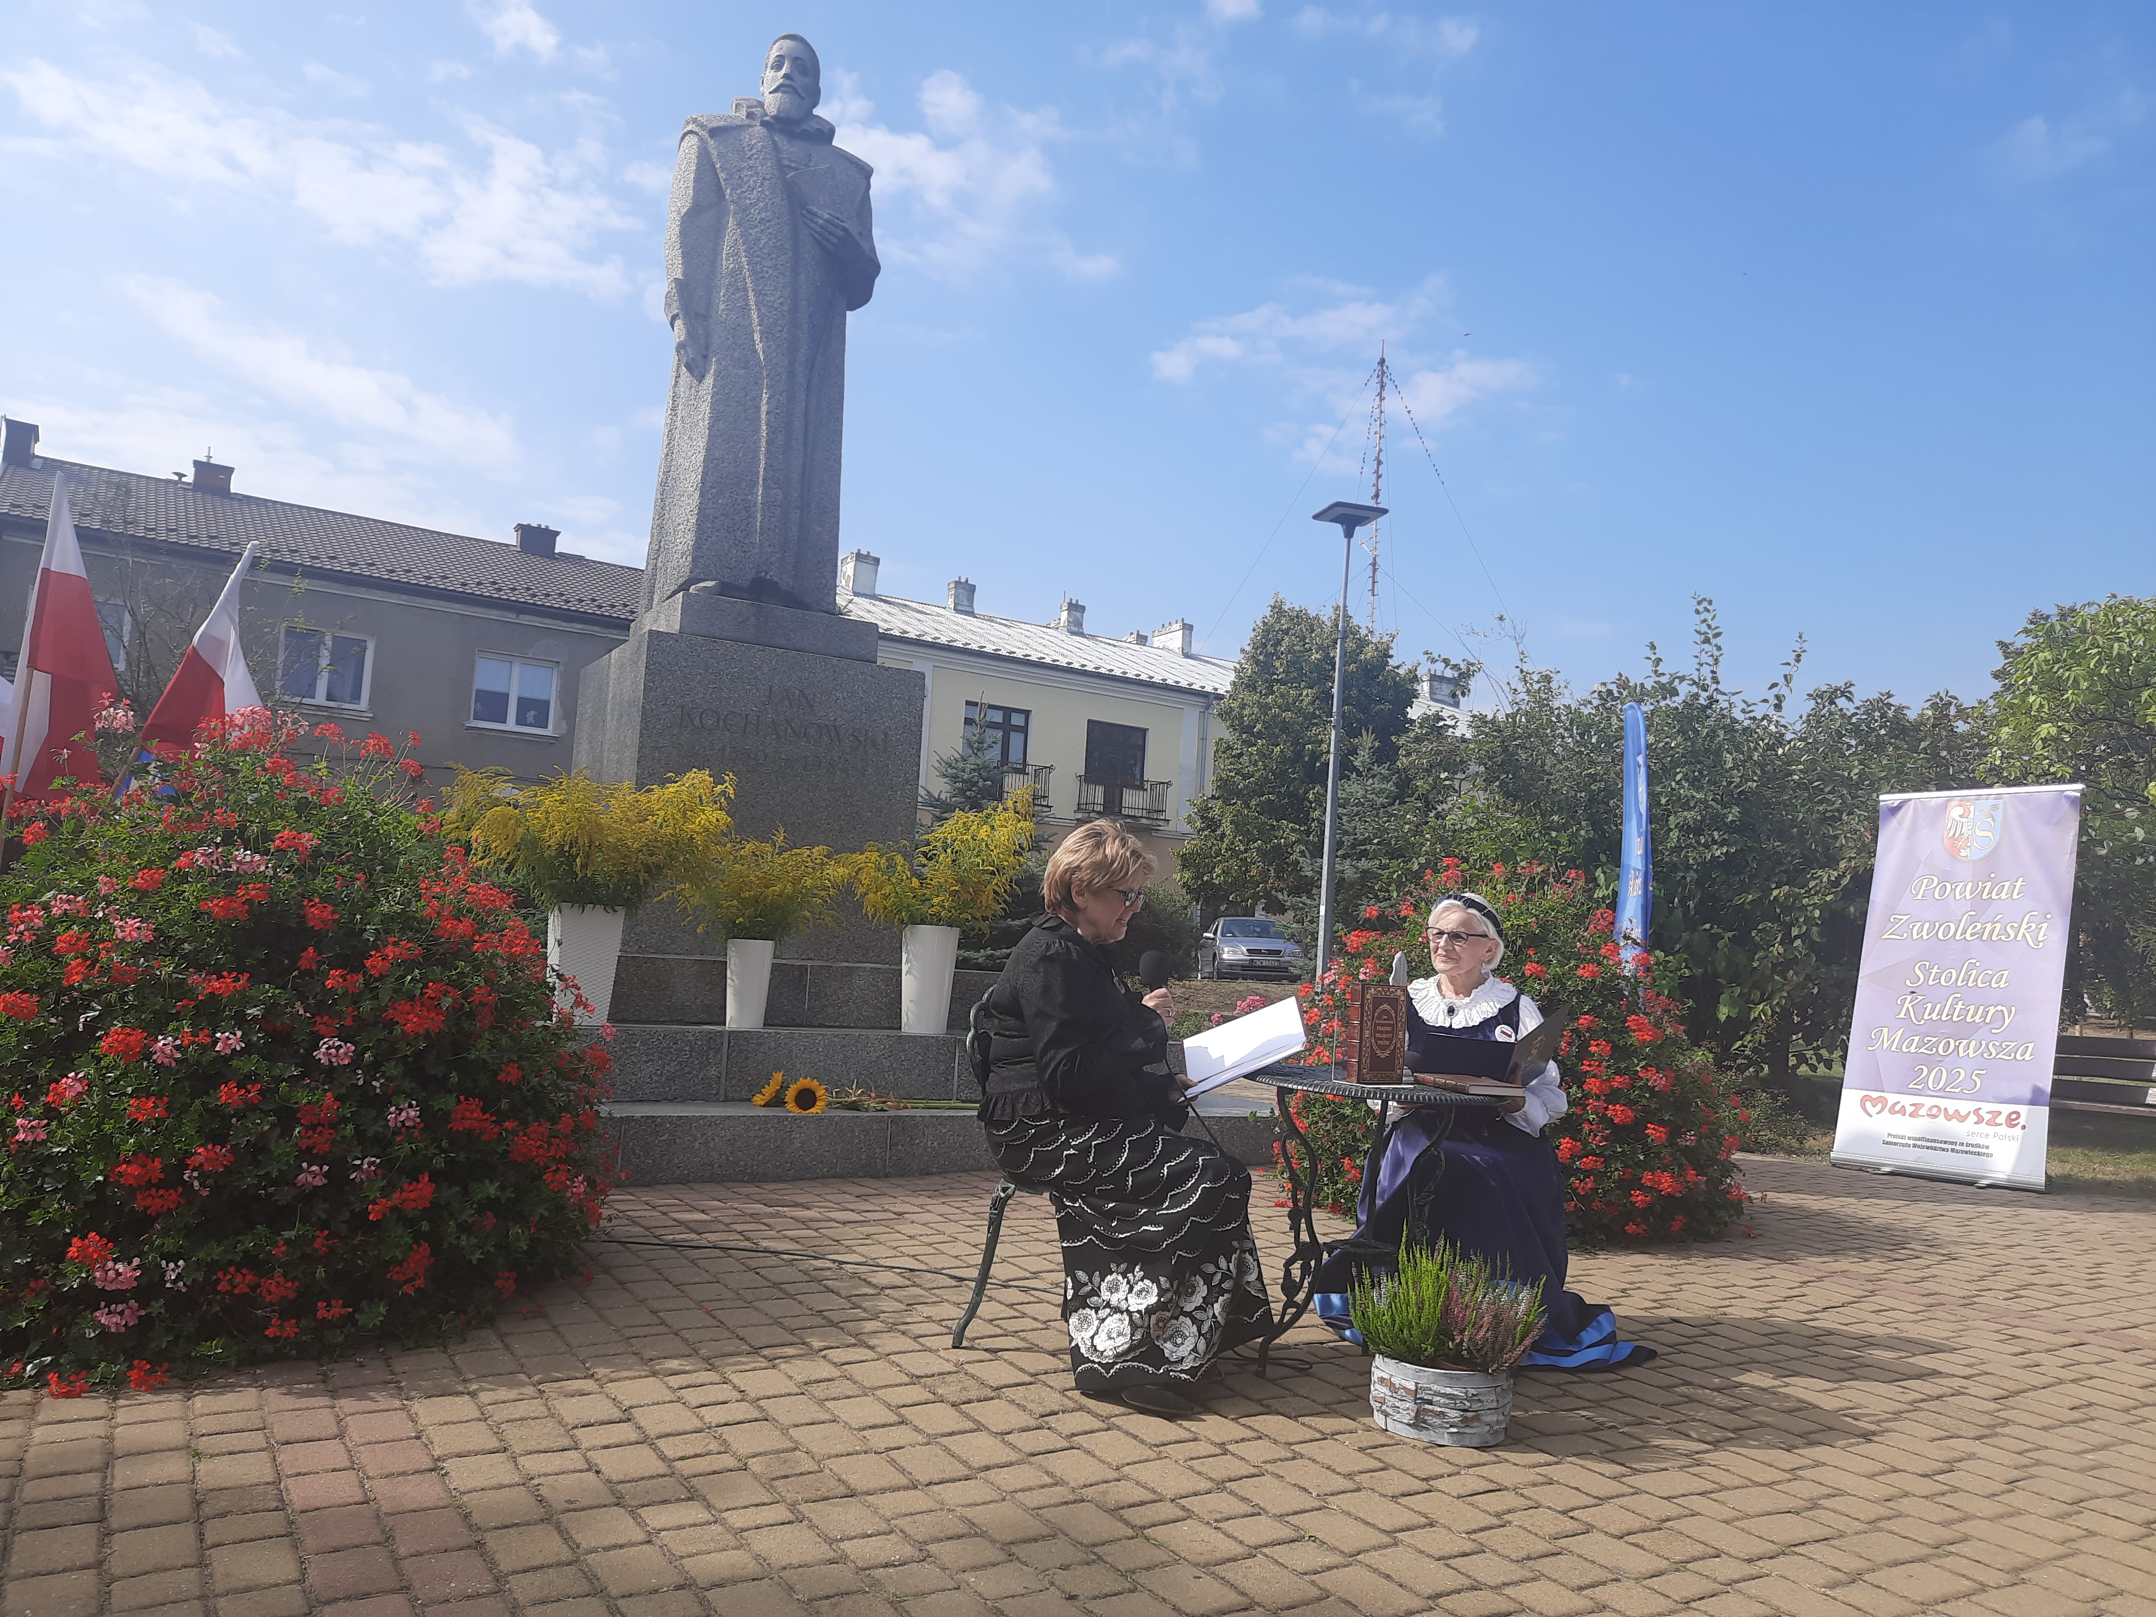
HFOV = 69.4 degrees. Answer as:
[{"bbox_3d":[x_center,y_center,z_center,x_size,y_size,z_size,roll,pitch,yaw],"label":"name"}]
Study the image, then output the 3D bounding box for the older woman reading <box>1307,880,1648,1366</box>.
[{"bbox_3d":[1.148,0.832,4.364,0.840,1.220,0.740,2,-5,25],"label":"older woman reading"}]

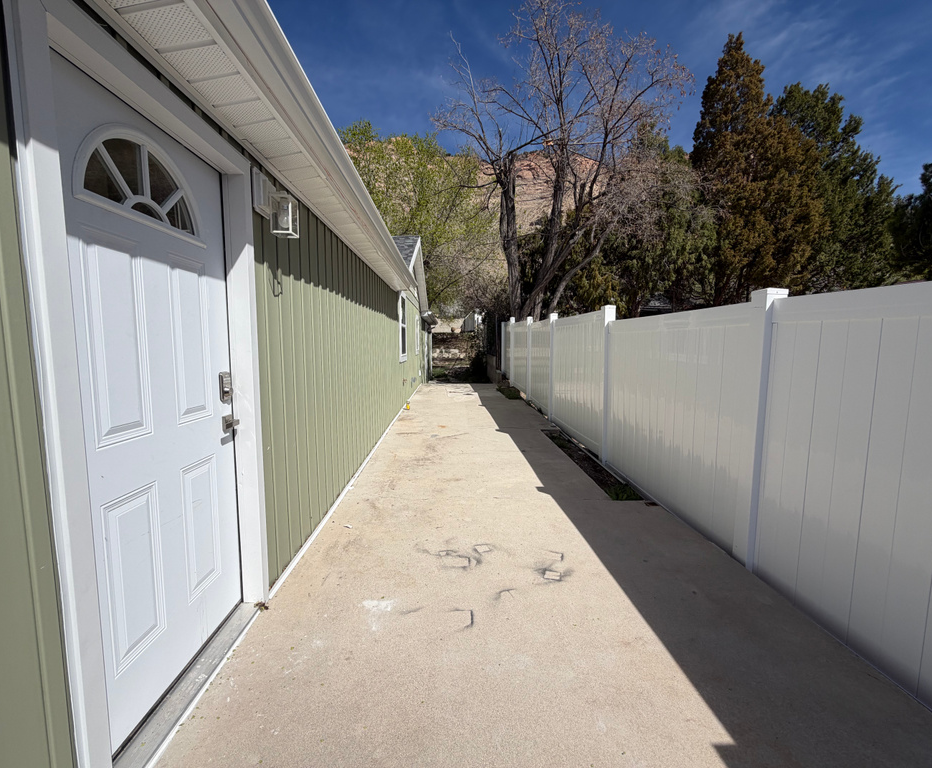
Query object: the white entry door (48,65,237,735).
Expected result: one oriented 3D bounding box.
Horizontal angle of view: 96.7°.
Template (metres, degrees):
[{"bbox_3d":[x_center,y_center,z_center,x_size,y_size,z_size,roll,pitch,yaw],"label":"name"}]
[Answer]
[{"bbox_3d":[-1.085,0.108,1.466,0.050,2.010,0.910,0,6,-2],"label":"white entry door"}]

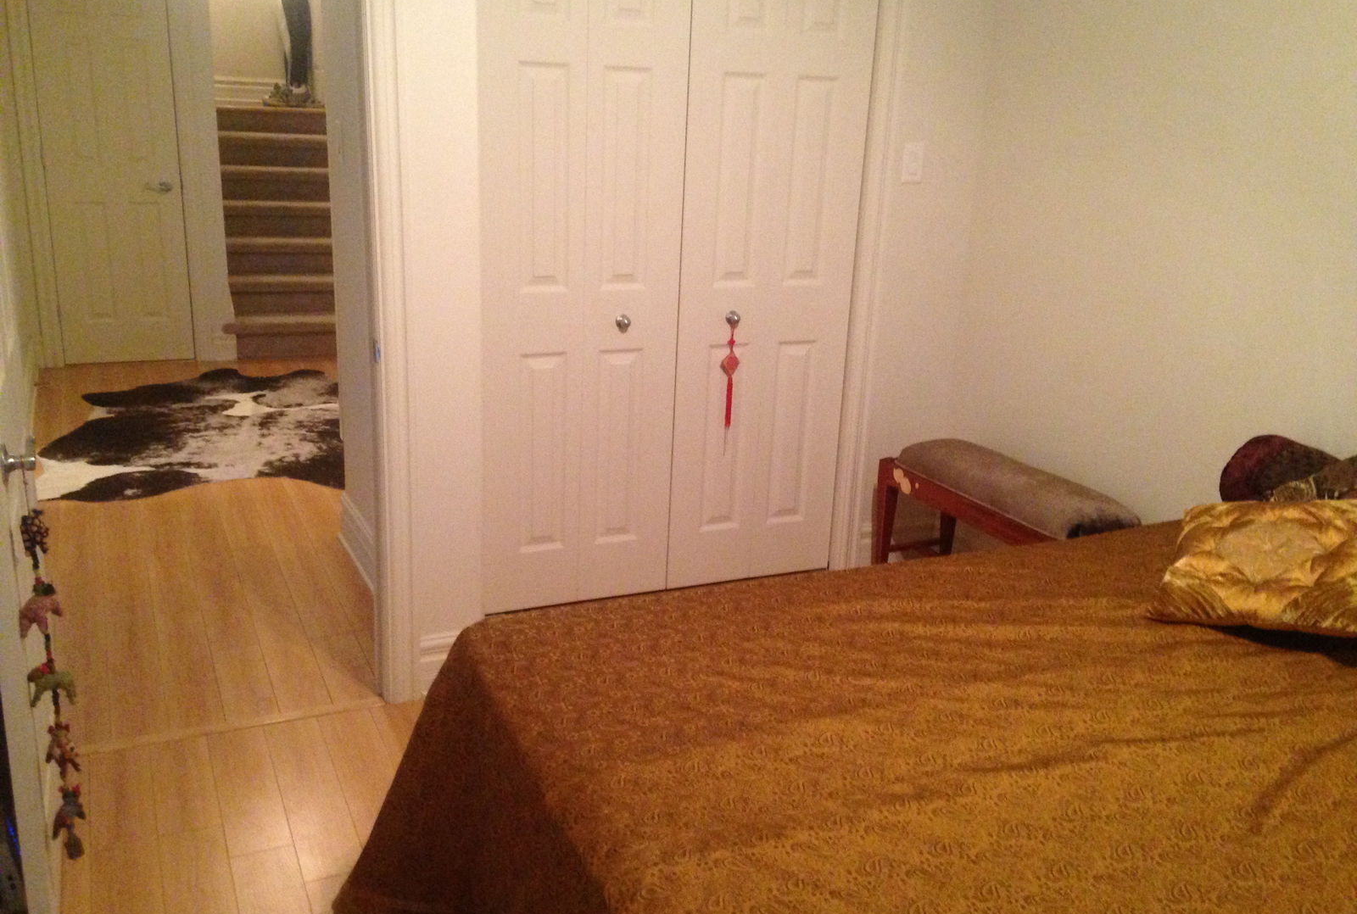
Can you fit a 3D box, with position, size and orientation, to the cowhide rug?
[{"bbox_3d":[-1.960,-0.142,5.731,1.630,0.012,2.270,-5,19,-23],"label":"cowhide rug"}]

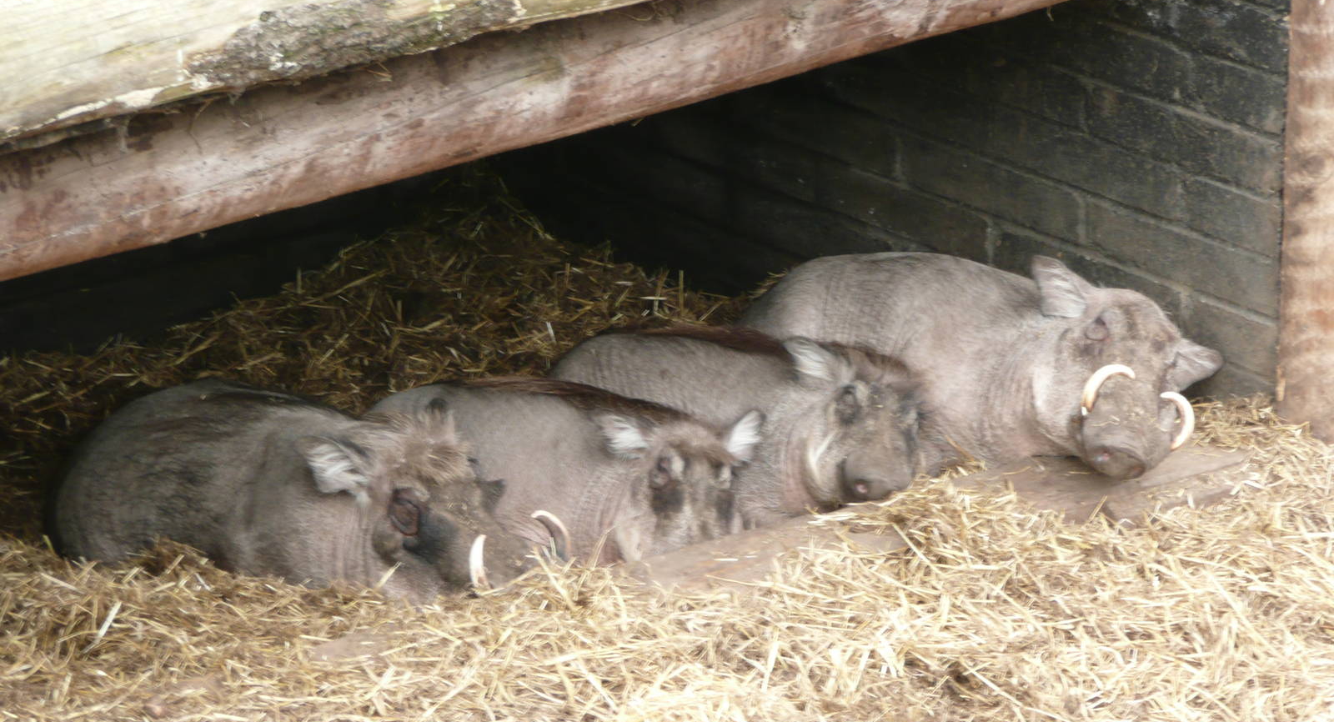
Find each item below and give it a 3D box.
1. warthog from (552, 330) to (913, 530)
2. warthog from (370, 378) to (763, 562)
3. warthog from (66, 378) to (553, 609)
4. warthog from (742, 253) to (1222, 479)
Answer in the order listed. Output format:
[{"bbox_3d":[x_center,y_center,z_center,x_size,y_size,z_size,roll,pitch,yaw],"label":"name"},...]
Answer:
[{"bbox_3d":[0.121,0.121,9.750,0.380,0.340,0.920,-16,23,-42],"label":"warthog"},{"bbox_3d":[-0.190,0.199,9.550,0.920,0.340,0.380,16,23,43],"label":"warthog"},{"bbox_3d":[-0.632,0.226,9.400,0.970,0.350,0.400,12,21,34],"label":"warthog"},{"bbox_3d":[0.571,0.013,10.000,1.040,0.380,0.420,14,22,38],"label":"warthog"}]

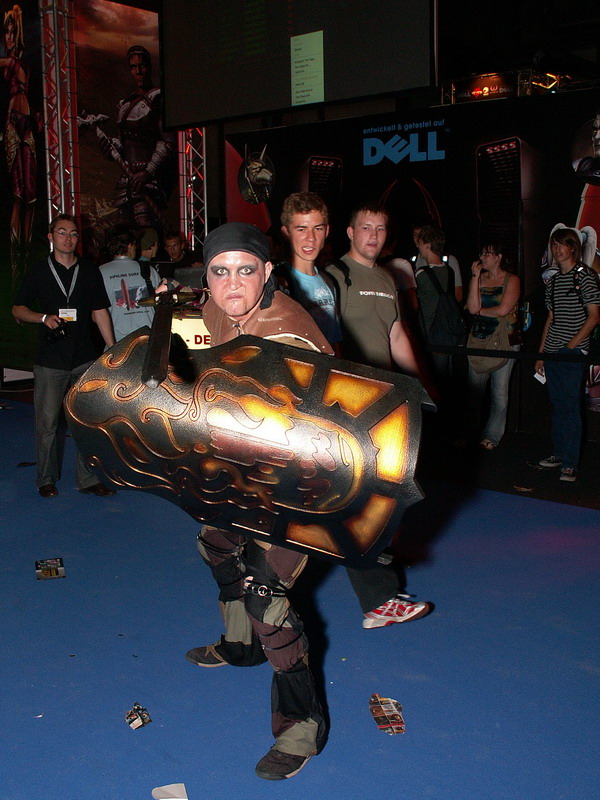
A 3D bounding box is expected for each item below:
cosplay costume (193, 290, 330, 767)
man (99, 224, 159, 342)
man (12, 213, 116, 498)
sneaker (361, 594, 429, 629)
[{"bbox_3d":[-0.112,0.366,2.623,0.600,1.460,0.760,4,11,25],"label":"cosplay costume"},{"bbox_3d":[-1.268,-0.397,6.173,0.540,1.800,0.360,2,10,11],"label":"man"},{"bbox_3d":[-1.502,-0.273,5.392,0.660,1.830,0.420,-4,10,-17],"label":"man"},{"bbox_3d":[0.413,0.890,3.569,0.300,0.118,0.110,-10,10,-10],"label":"sneaker"}]

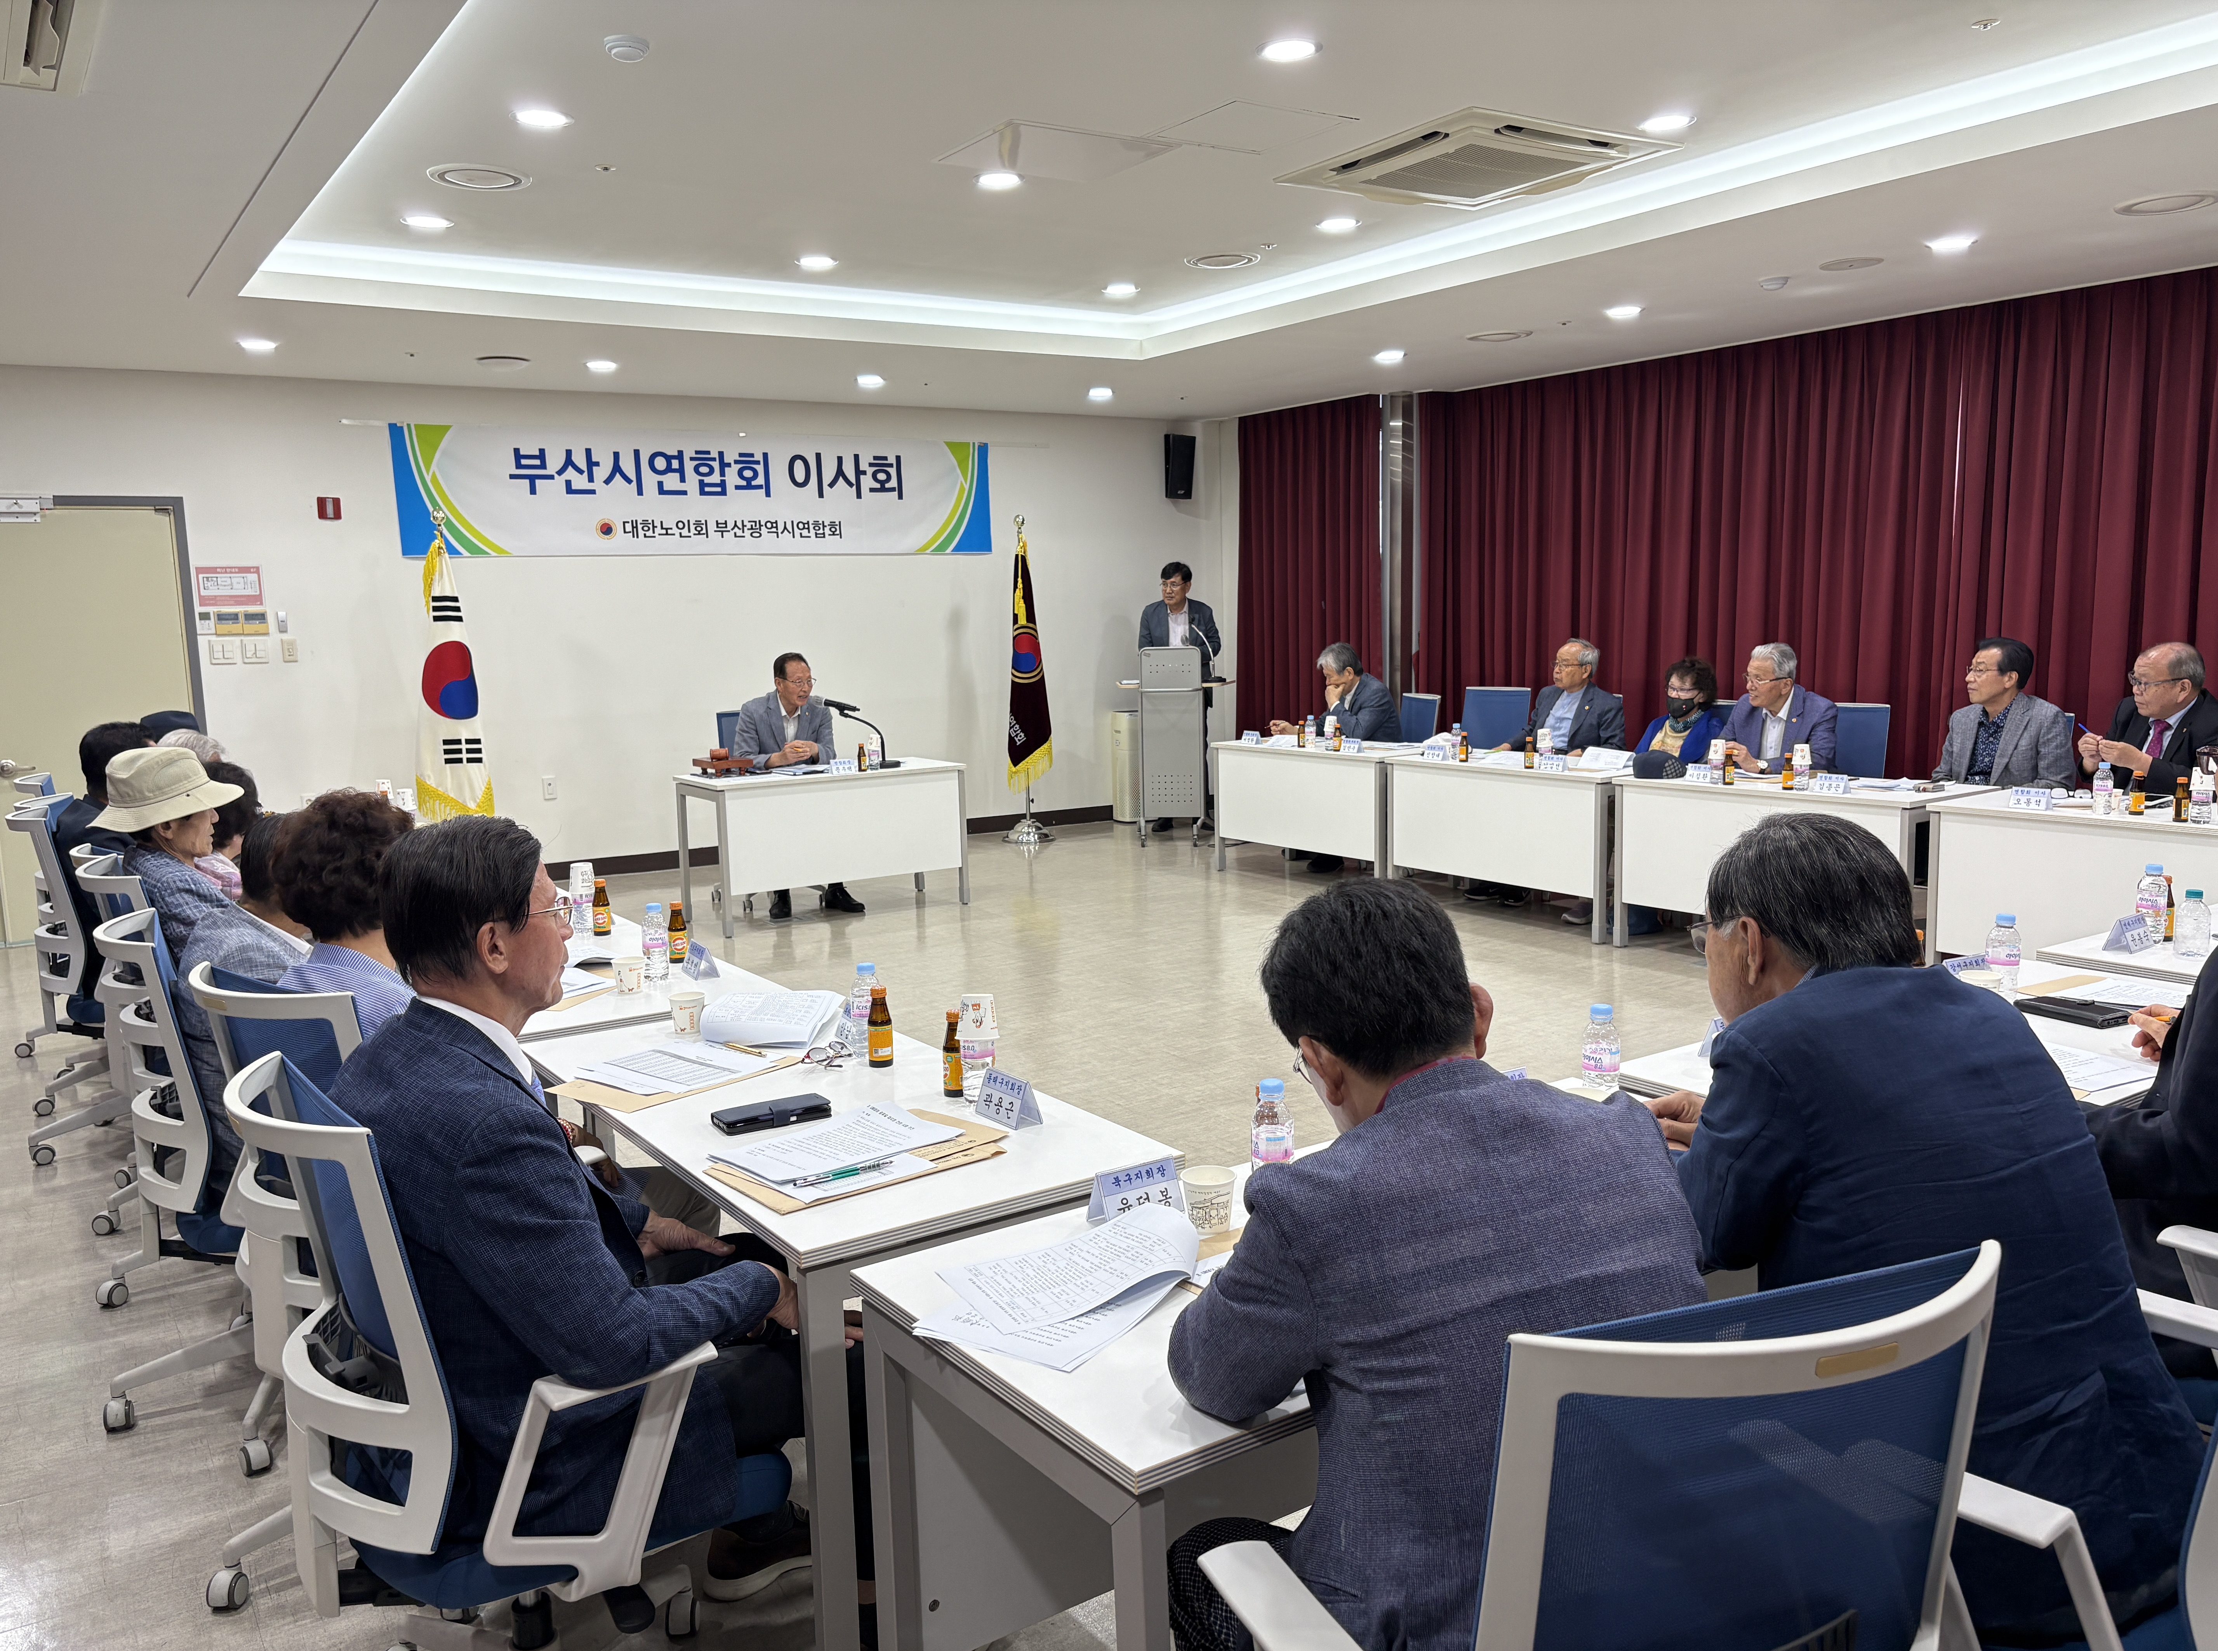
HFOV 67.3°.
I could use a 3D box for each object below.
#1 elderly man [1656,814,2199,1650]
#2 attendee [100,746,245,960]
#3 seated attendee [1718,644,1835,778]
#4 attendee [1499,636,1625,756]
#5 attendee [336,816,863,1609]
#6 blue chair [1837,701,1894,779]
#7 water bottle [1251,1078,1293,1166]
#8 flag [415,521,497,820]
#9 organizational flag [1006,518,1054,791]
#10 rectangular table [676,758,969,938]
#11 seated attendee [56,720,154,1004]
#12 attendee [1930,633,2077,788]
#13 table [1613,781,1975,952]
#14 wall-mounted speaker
[{"bbox_3d":[0.964,0.620,2.069,0.570,1.230,0.830,-5,8,-22],"label":"elderly man"},{"bbox_3d":[-1.981,0.419,4.088,0.719,1.246,0.512,-7,9,-34],"label":"attendee"},{"bbox_3d":[2.863,-0.160,7.248,0.739,1.256,0.542,-7,9,-34],"label":"seated attendee"},{"bbox_3d":[2.267,-0.272,8.315,0.780,1.290,0.560,-6,9,-31],"label":"attendee"},{"bbox_3d":[-0.690,0.605,2.308,0.709,1.280,0.542,-7,9,-34],"label":"attendee"},{"bbox_3d":[3.031,-0.030,7.315,0.611,0.965,0.611,-7,9,-34],"label":"blue chair"},{"bbox_3d":[0.220,0.422,2.229,0.057,0.172,0.057,-1,8,0],"label":"water bottle"},{"bbox_3d":[-3.350,-0.790,8.554,0.394,1.520,0.236,-7,9,-34],"label":"flag"},{"bbox_3d":[-0.508,-1.092,10.732,0.266,1.753,0.197,-7,9,-34],"label":"organizational flag"},{"bbox_3d":[-1.432,0.088,8.440,1.350,0.724,0.600,-6,9,-33],"label":"rectangular table"},{"bbox_3d":[-2.899,0.272,5.384,0.780,1.235,0.520,-6,9,-33],"label":"seated attendee"},{"bbox_3d":[3.520,-0.089,6.673,0.780,1.300,0.570,-6,9,-29],"label":"attendee"},{"bbox_3d":[2.843,0.191,6.878,0.600,0.724,1.350,-7,9,-36],"label":"table"},{"bbox_3d":[0.478,-2.435,11.332,0.197,0.414,0.197,-4,16,-17],"label":"wall-mounted speaker"}]

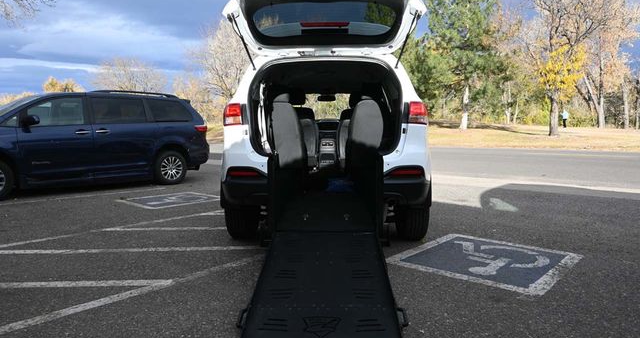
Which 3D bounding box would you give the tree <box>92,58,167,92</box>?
[{"bbox_3d":[-20.970,-8.186,47.383,7.700,8.010,7.400,0,6,0],"label":"tree"}]

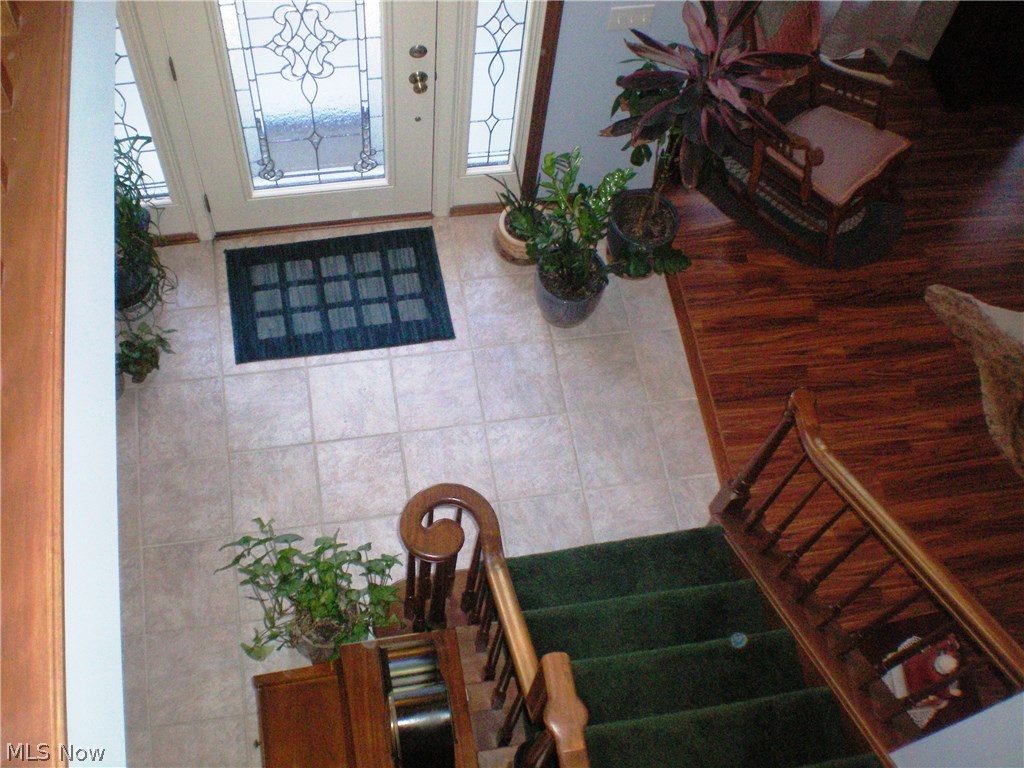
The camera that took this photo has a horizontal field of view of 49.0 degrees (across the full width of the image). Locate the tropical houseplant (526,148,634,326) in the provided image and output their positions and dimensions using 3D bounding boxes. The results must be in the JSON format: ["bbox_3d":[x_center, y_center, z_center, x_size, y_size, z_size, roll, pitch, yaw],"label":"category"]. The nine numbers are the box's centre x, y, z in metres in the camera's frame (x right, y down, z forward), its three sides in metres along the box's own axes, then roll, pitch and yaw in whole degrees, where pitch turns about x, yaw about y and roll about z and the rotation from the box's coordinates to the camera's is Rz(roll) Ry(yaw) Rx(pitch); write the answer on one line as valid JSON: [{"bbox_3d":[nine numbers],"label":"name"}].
[{"bbox_3d":[0.228,-0.537,4.259,0.392,0.775,0.402,-7,63,-8],"label":"tropical houseplant"}]

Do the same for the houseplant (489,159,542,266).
[{"bbox_3d":[0.007,-0.696,4.494,0.262,0.473,0.272,-7,63,-8],"label":"houseplant"}]

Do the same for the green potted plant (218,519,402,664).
[{"bbox_3d":[-0.614,0.620,3.418,0.553,0.463,0.423,-7,63,-8],"label":"green potted plant"}]

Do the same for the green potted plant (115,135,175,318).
[{"bbox_3d":[-1.443,-0.536,4.001,0.453,0.724,0.453,-7,63,-8],"label":"green potted plant"}]

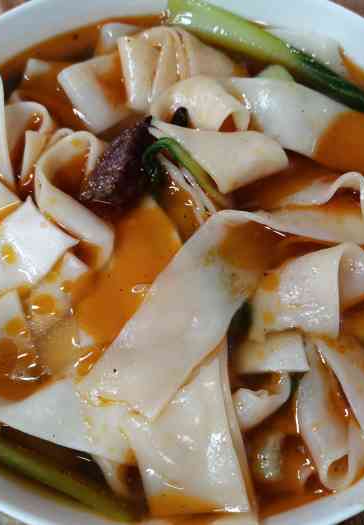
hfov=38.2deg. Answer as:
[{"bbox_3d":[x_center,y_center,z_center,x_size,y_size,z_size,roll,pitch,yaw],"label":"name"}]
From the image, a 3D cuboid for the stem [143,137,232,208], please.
[{"bbox_3d":[-0.002,-0.029,0.187,0.018,0.012,0.038,-34,70,-15],"label":"stem"}]

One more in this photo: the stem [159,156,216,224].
[{"bbox_3d":[0.002,-0.028,0.187,0.009,0.007,0.034,-28,68,-12],"label":"stem"}]

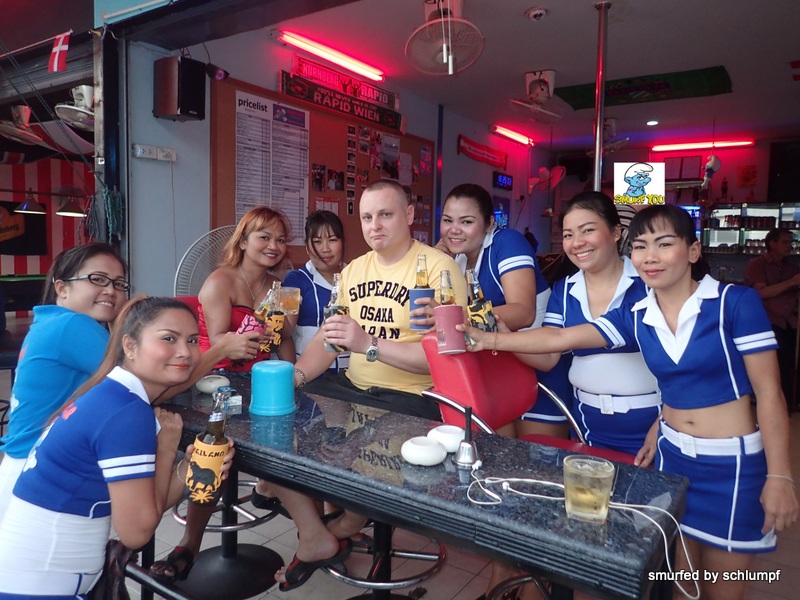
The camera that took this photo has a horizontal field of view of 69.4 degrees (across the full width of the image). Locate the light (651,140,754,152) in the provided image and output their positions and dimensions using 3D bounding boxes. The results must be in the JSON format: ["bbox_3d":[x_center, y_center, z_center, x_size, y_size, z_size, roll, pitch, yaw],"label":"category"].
[{"bbox_3d":[3.953,-2.019,7.600,1.200,0.070,0.070,3,3,26],"label":"light"}]

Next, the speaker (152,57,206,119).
[{"bbox_3d":[-1.272,-1.207,3.355,0.210,0.325,0.165,5,7,35],"label":"speaker"}]

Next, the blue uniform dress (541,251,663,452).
[{"bbox_3d":[0.665,0.211,1.860,0.390,0.690,0.280,3,3,33],"label":"blue uniform dress"}]

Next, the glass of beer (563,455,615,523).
[{"bbox_3d":[0.311,0.312,0.955,0.083,0.086,0.083,3,3,26],"label":"glass of beer"}]

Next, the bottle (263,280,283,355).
[{"bbox_3d":[-0.406,0.056,1.860,0.071,0.235,0.071,4,5,0],"label":"bottle"}]

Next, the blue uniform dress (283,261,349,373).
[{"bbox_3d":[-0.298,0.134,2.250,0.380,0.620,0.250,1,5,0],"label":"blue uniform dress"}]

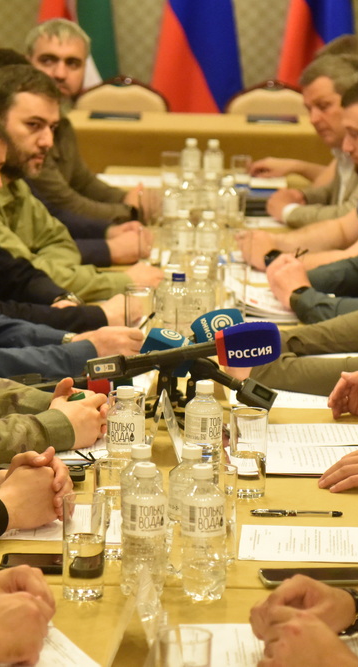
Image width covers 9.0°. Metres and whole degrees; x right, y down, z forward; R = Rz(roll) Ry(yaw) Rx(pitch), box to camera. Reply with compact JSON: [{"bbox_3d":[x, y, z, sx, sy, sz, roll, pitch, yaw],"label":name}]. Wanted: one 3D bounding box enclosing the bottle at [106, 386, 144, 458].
[{"bbox_3d":[-0.090,0.186,3.815,0.065,0.194,0.065,0,10,-8],"label":"bottle"}]

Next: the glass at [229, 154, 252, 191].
[{"bbox_3d":[0.200,-0.502,7.401,0.062,0.145,0.062,1,11,0],"label":"glass"}]

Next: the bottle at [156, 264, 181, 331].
[{"bbox_3d":[-0.020,-0.049,5.109,0.066,0.196,0.066,1,11,0],"label":"bottle"}]

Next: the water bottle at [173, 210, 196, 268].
[{"bbox_3d":[0.011,-0.231,6.125,0.065,0.194,0.065,1,10,0],"label":"water bottle"}]

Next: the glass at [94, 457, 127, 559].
[{"bbox_3d":[-0.099,0.270,3.490,0.061,0.144,0.061,1,10,0],"label":"glass"}]

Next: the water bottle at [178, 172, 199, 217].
[{"bbox_3d":[0.029,-0.392,6.944,0.066,0.196,0.066,1,11,0],"label":"water bottle"}]

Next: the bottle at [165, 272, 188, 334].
[{"bbox_3d":[-0.001,-0.029,4.985,0.063,0.204,0.063,1,11,0],"label":"bottle"}]

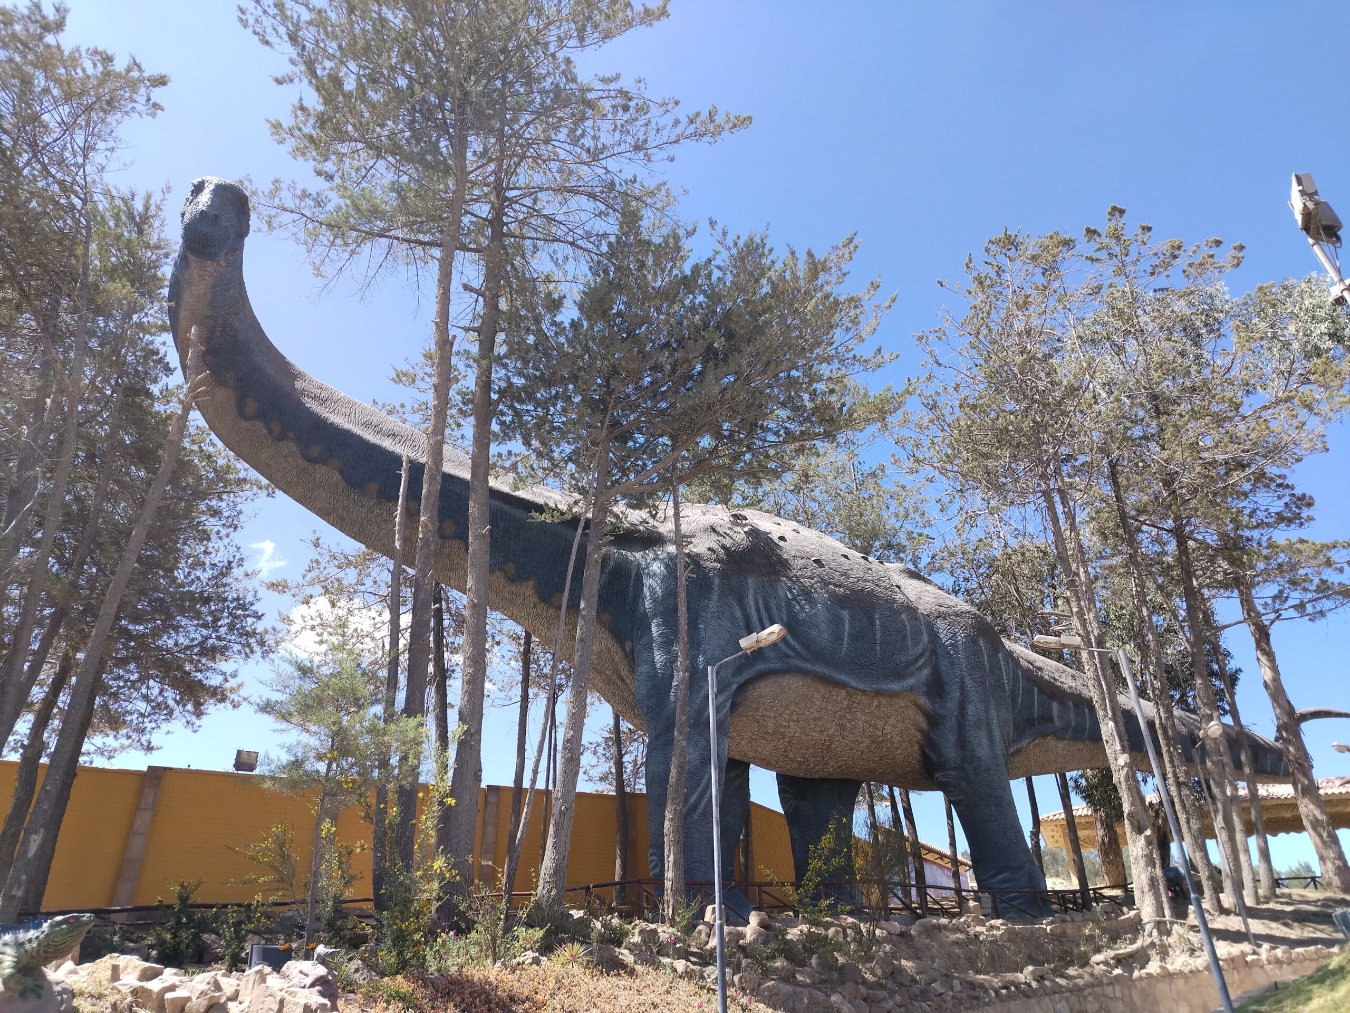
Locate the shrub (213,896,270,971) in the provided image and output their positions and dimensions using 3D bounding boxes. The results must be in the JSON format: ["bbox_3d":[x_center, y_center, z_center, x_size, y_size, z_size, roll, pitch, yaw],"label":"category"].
[{"bbox_3d":[-4.482,4.410,9.693,0.543,0.723,0.520,10,-32,-20],"label":"shrub"}]

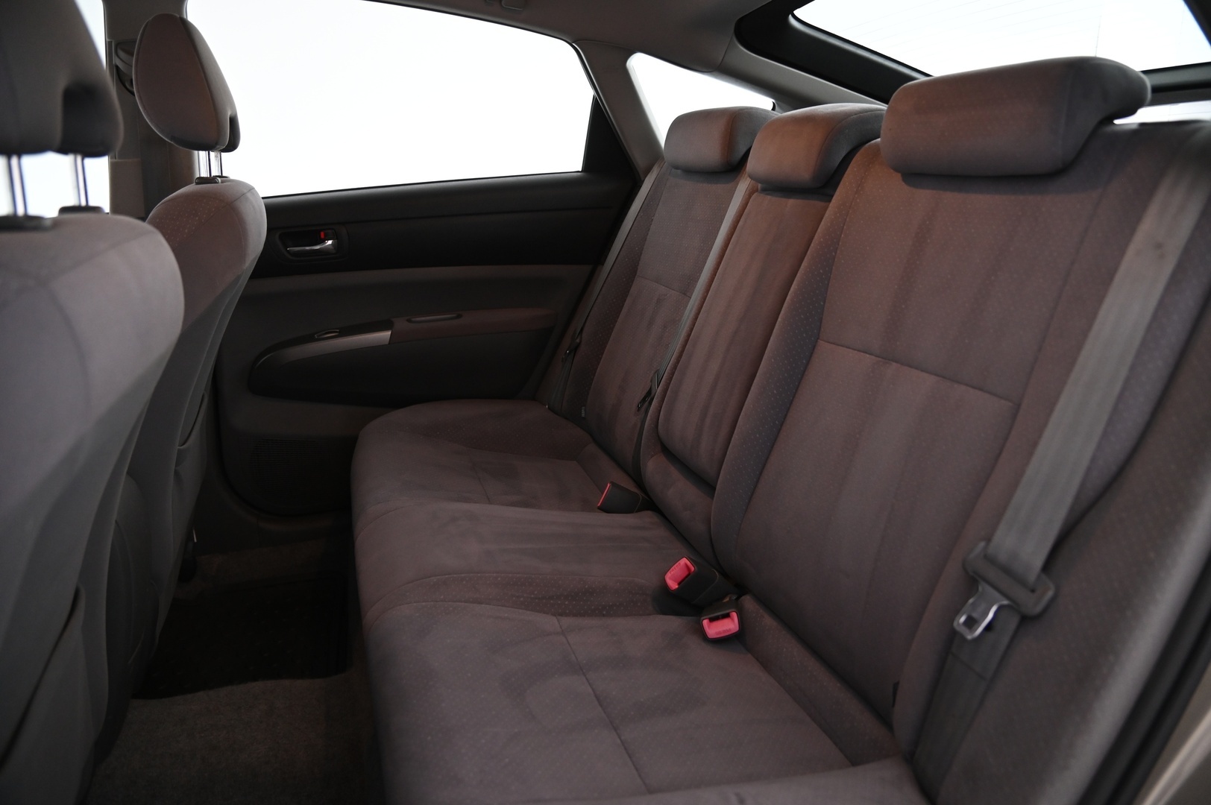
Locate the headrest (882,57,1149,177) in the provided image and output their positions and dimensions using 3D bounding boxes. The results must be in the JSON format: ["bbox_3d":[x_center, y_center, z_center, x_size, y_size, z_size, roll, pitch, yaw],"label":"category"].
[{"bbox_3d":[0.393,-0.278,0.805,0.120,0.115,0.245,5,14,-21],"label":"headrest"}]

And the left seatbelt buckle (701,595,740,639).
[{"bbox_3d":[0.143,0.269,1.005,0.044,0.030,0.060,-22,0,20],"label":"left seatbelt buckle"}]

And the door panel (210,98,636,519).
[{"bbox_3d":[-0.337,-0.189,1.636,0.870,0.830,0.120,-5,17,-18],"label":"door panel"}]

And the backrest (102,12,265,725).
[{"bbox_3d":[-0.670,-0.105,1.228,0.260,0.890,0.500,11,12,-22],"label":"backrest"}]

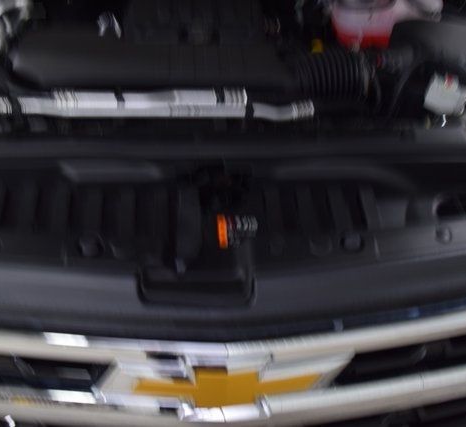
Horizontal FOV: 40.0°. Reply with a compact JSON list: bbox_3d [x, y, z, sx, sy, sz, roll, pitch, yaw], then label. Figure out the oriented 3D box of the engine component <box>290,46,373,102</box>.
[{"bbox_3d":[0.178,-0.252,1.160,0.138,0.088,0.092,0,36,0],"label":"engine component"}]

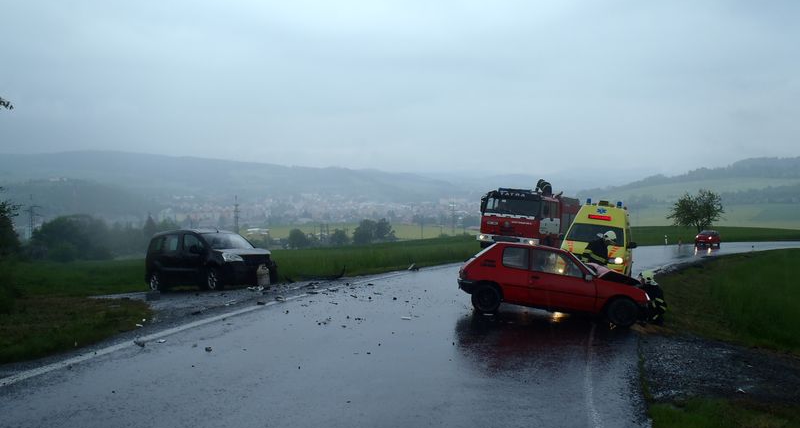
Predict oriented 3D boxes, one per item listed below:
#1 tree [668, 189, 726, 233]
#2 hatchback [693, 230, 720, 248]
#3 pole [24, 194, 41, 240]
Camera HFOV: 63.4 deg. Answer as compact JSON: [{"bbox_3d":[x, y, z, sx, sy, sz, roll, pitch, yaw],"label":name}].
[{"bbox_3d":[32.422,0.110,71.000,6.200,5.800,6.000,1,0,24],"label":"tree"},{"bbox_3d":[27.606,2.196,58.000,1.690,1.440,3.950,3,-1,37],"label":"hatchback"},{"bbox_3d":[-176.055,2.874,310.000,7.000,25.000,2.500,0,-1,-30],"label":"pole"}]

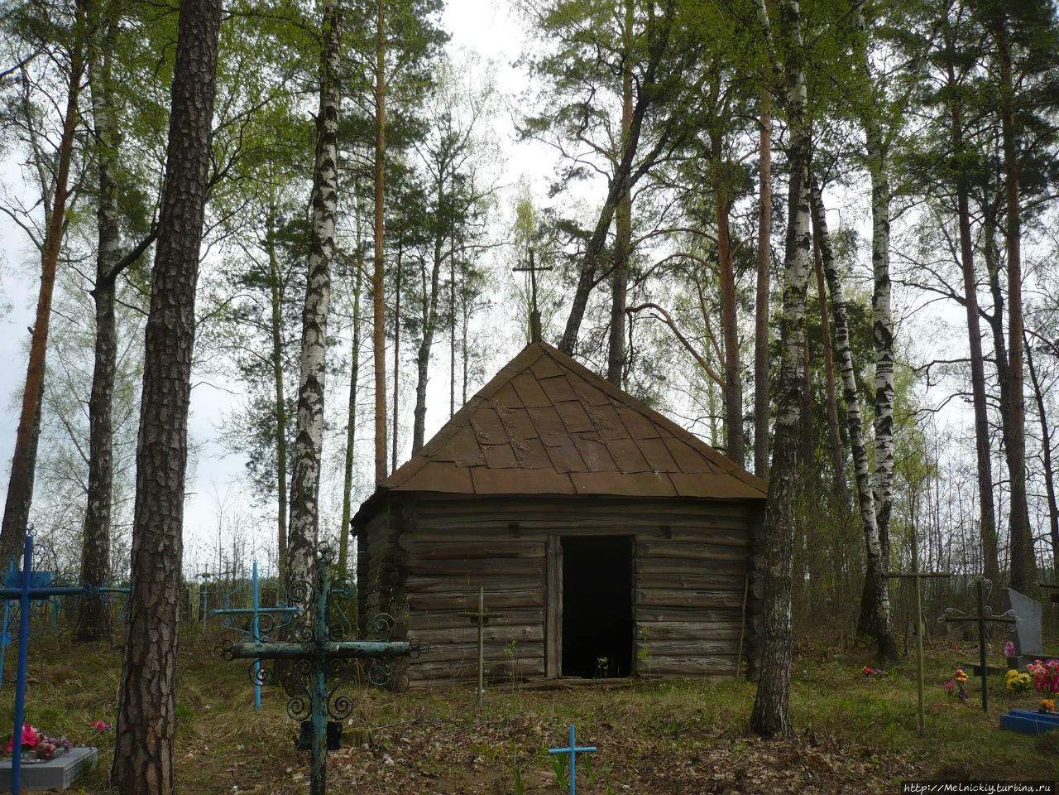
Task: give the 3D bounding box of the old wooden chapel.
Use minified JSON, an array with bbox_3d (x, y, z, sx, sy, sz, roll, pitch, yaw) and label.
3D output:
[{"bbox_3d":[0.134,1.666,16.813,5.450,5.137,5.614,2,-11,-15],"label":"old wooden chapel"}]

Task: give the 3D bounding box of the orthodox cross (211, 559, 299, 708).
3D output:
[{"bbox_3d":[-3.020,2.595,11.828,0.930,1.581,0.090,2,-11,-15],"label":"orthodox cross"}]

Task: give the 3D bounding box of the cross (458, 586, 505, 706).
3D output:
[{"bbox_3d":[-0.532,2.725,11.766,0.517,1.258,0.080,2,-11,-15],"label":"cross"}]

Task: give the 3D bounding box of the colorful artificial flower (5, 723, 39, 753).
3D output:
[{"bbox_3d":[-3.606,2.419,7.607,0.220,0.195,0.200,2,-11,-14],"label":"colorful artificial flower"}]

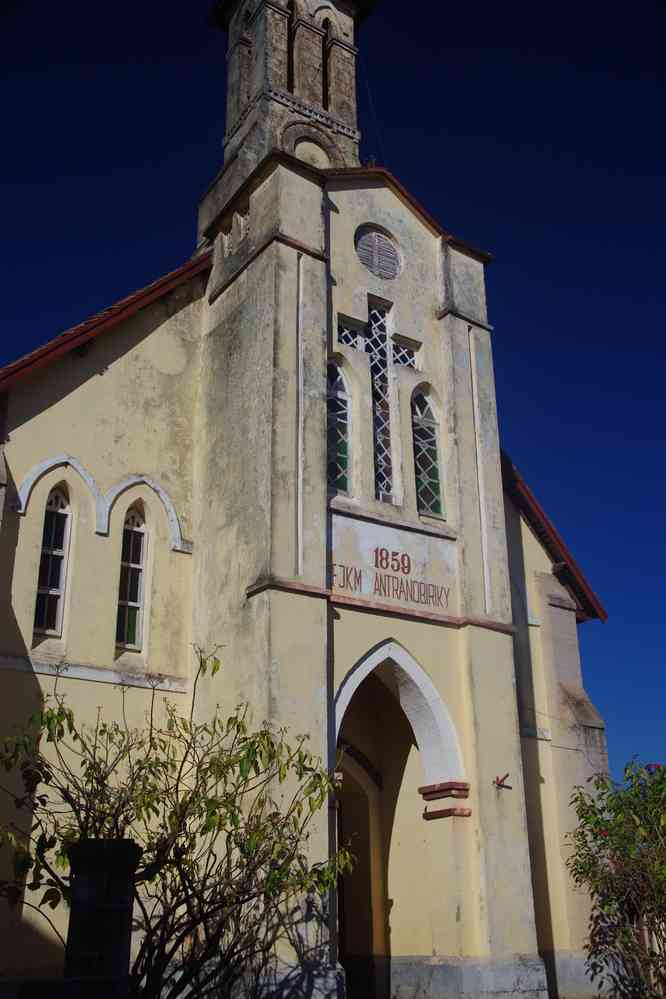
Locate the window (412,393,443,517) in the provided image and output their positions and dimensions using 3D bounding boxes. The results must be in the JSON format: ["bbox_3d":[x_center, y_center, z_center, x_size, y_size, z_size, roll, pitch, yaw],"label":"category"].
[{"bbox_3d":[1.407,-0.765,15.665,0.488,2.268,0.140,15,-28,-32],"label":"window"}]

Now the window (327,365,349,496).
[{"bbox_3d":[0.017,-1.120,14.761,0.488,2.268,0.140,15,-28,-32],"label":"window"}]

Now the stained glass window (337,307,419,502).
[{"bbox_3d":[0.707,-1.521,15.463,1.622,3.456,0.150,15,-28,-32],"label":"stained glass window"}]

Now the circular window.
[{"bbox_3d":[0.686,-3.930,16.503,0.954,0.954,0.130,15,-28,-32],"label":"circular window"}]

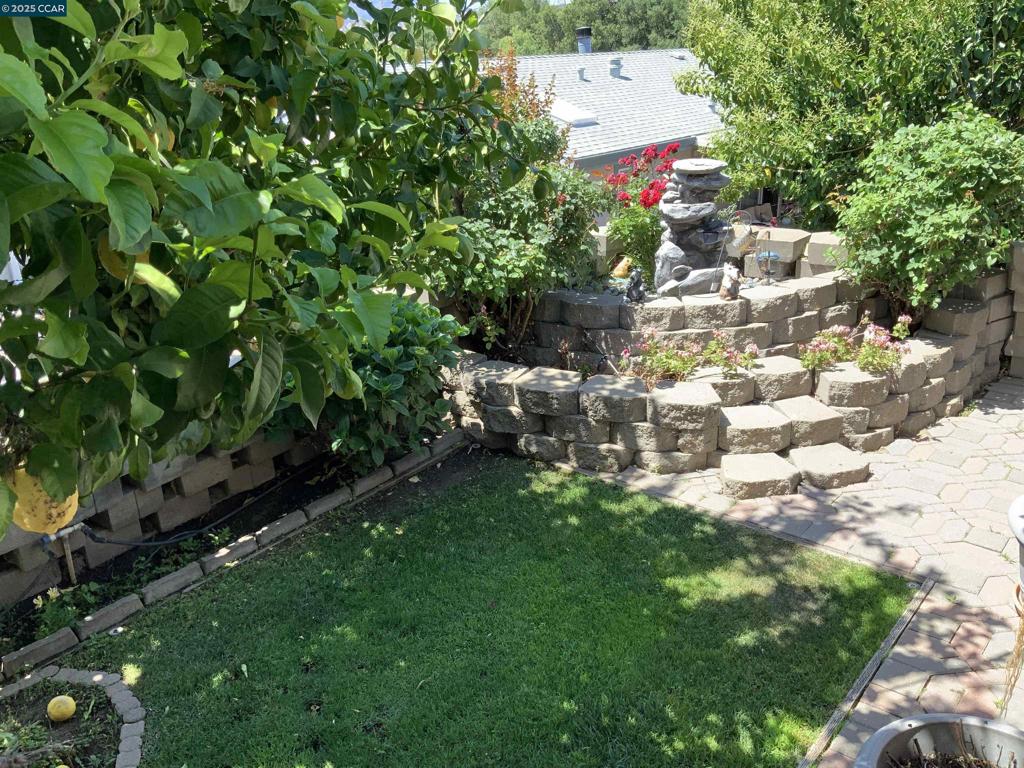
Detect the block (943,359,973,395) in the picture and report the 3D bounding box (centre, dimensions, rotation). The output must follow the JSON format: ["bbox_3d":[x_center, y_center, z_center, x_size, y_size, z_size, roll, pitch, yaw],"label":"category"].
[{"bbox_3d":[2.928,-0.071,5.889,0.416,0.157,0.307,-20,28,-38],"label":"block"}]

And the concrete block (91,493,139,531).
[{"bbox_3d":[-2.121,0.671,4.557,0.200,0.140,0.165,12,25,31],"label":"concrete block"}]

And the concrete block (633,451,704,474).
[{"bbox_3d":[0.945,0.434,5.170,0.410,0.146,0.305,0,23,7],"label":"concrete block"}]

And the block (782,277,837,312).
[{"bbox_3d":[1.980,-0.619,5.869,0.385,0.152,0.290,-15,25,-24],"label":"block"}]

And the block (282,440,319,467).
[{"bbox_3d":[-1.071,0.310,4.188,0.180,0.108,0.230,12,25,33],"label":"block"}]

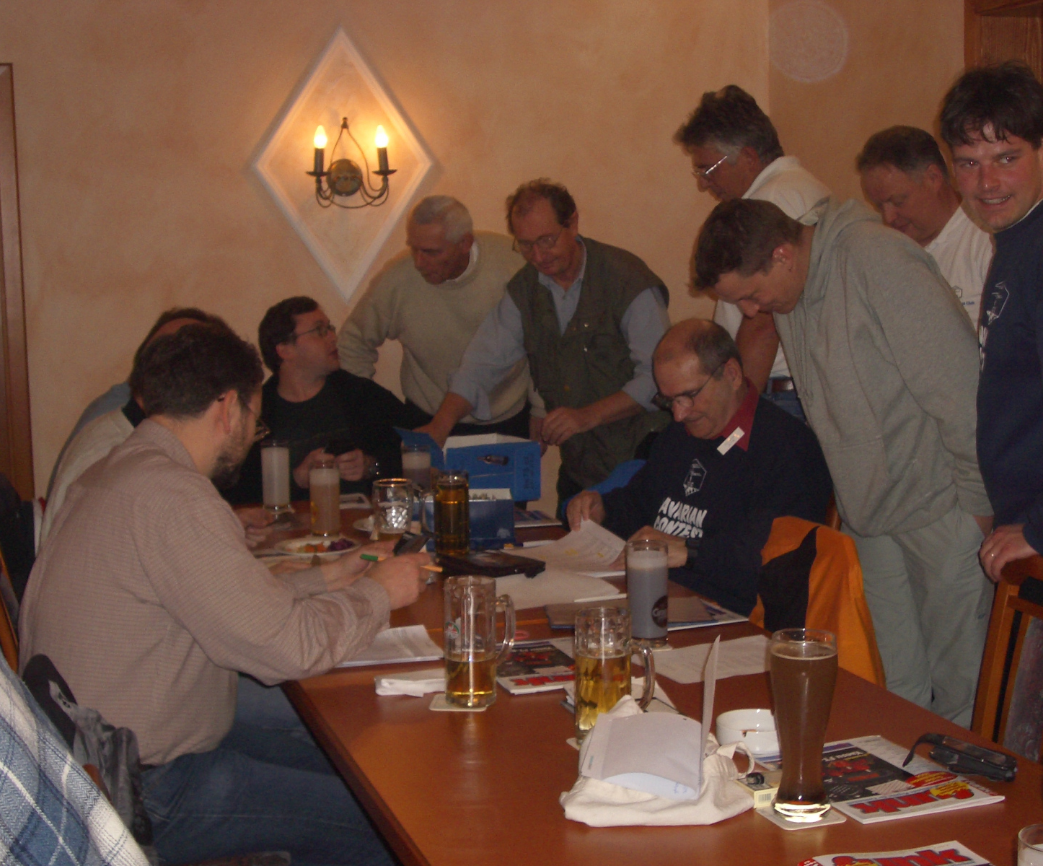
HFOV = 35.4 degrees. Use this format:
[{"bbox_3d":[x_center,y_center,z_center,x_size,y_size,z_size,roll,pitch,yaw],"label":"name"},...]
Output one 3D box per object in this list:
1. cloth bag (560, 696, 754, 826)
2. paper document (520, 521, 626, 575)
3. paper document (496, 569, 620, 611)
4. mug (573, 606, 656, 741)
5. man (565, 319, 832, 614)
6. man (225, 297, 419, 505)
[{"bbox_3d":[0.184,0.440,2.222,0.265,0.090,0.290,-1,7,3],"label":"cloth bag"},{"bbox_3d":[0.104,0.260,3.857,0.210,0.070,0.297,-3,7,-18],"label":"paper document"},{"bbox_3d":[0.055,0.330,3.502,0.295,0.018,0.250,-4,7,-22],"label":"paper document"},{"bbox_3d":[0.144,0.364,2.438,0.128,0.193,0.086,1,7,18],"label":"mug"},{"bbox_3d":[0.351,0.407,3.632,0.700,1.324,0.660,-4,7,-25],"label":"man"},{"bbox_3d":[-0.556,0.271,4.833,0.620,1.343,0.750,-2,7,-9],"label":"man"}]

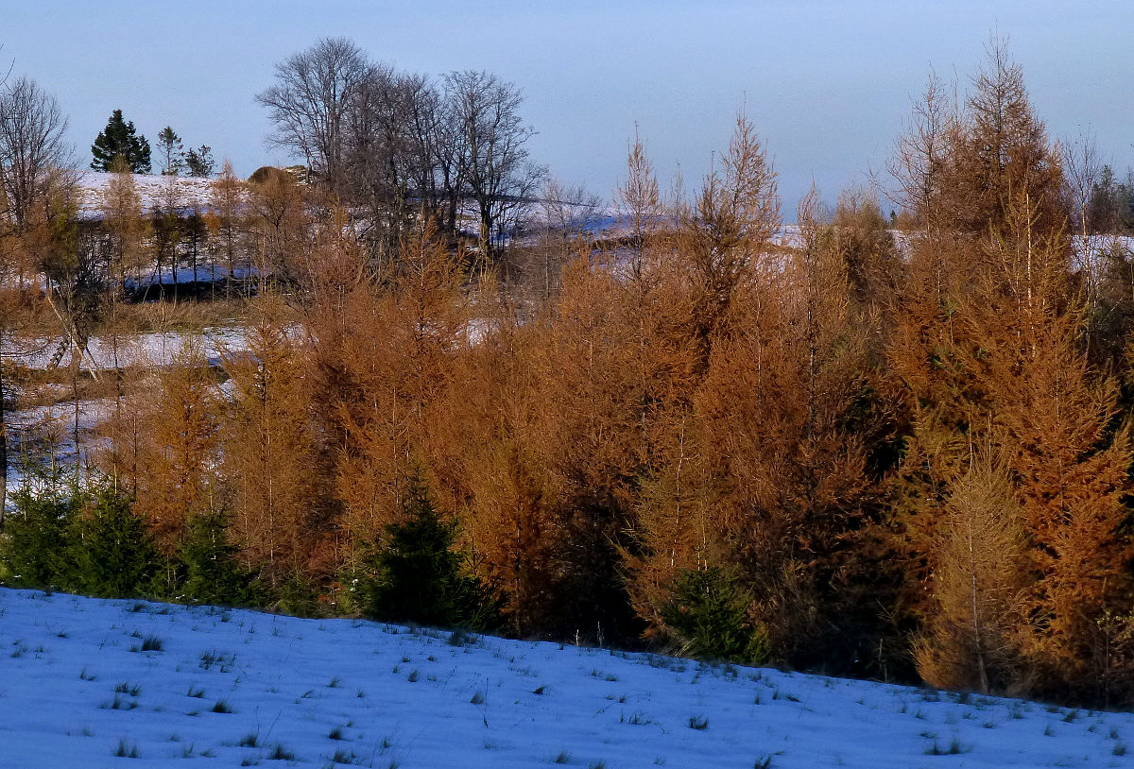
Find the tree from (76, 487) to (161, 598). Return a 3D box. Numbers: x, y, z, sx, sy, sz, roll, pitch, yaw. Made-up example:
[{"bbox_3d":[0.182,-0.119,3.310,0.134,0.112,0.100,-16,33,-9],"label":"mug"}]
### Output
[{"bbox_3d":[-7.640,2.697,72.000,1.449,1.900,1.406,0,2,0],"label":"tree"}]

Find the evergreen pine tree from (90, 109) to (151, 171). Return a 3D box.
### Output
[{"bbox_3d":[-39.539,-21.593,375.000,5.367,5.702,5.206,0,2,0],"label":"evergreen pine tree"}]

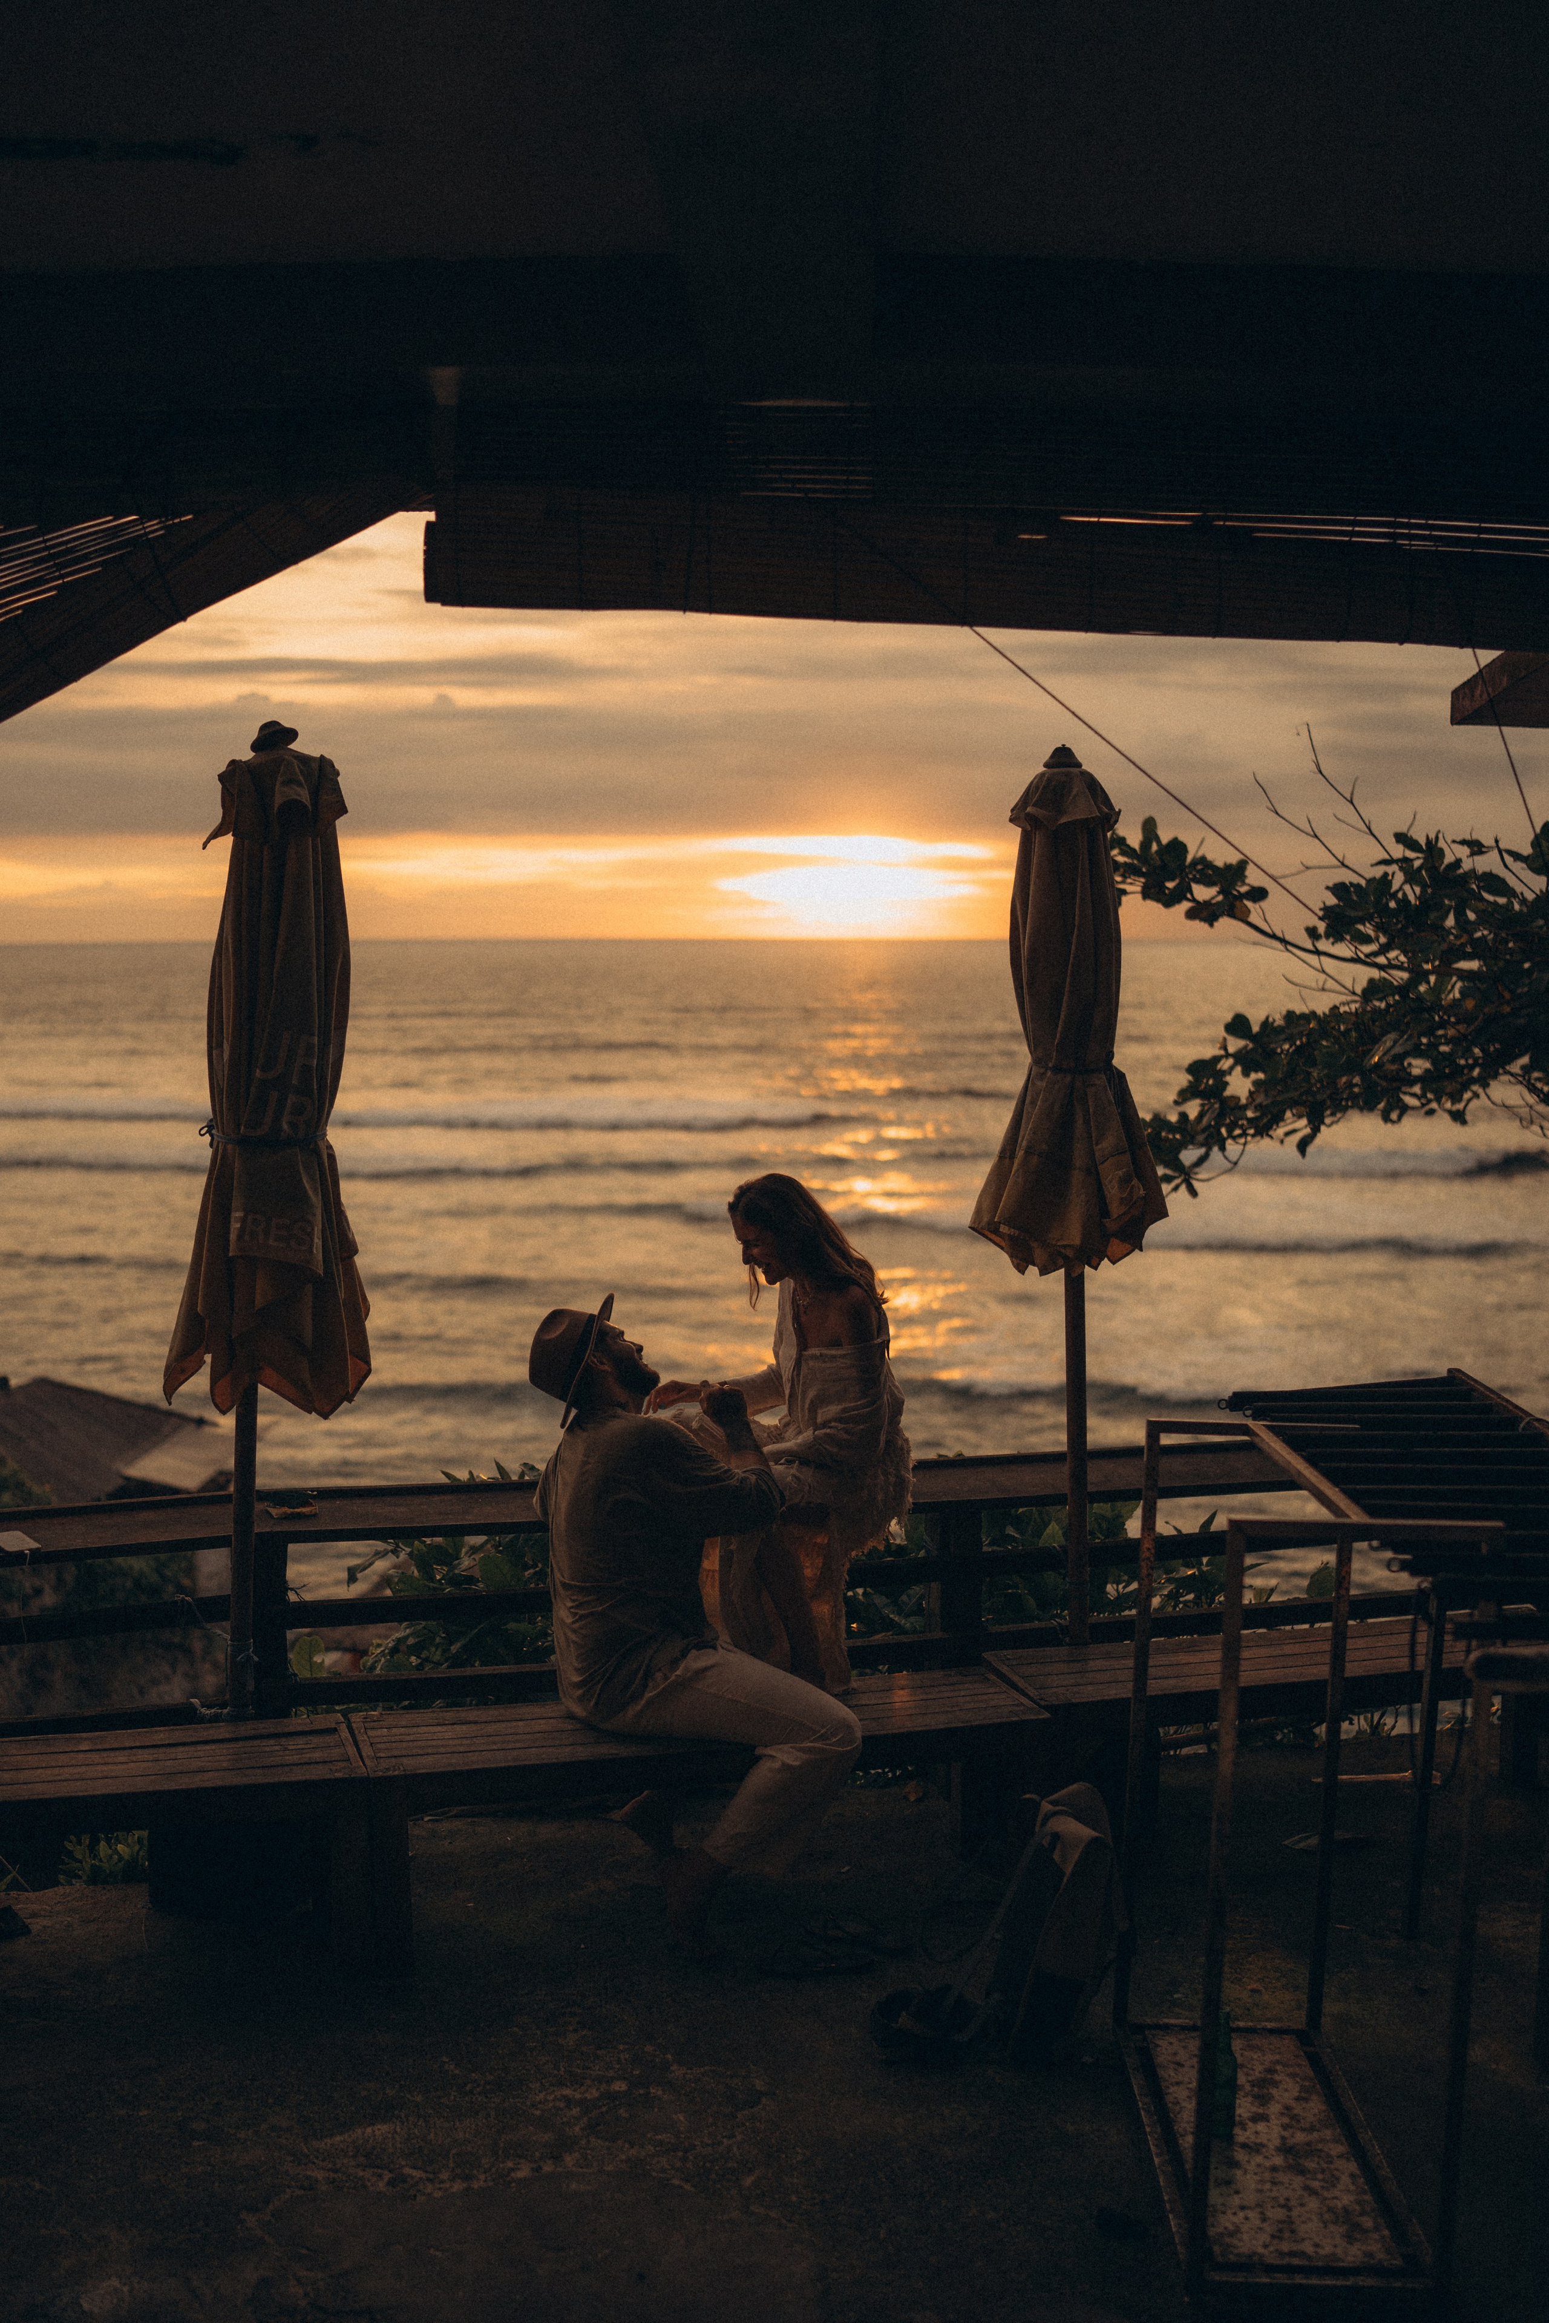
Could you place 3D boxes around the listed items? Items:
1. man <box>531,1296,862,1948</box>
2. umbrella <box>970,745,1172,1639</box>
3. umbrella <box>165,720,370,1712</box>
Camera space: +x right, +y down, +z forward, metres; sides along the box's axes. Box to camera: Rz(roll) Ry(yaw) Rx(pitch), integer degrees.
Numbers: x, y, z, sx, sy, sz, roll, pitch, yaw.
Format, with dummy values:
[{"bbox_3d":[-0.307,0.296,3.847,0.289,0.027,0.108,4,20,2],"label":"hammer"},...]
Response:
[{"bbox_3d":[-0.171,0.963,4.811,0.660,1.340,0.550,-2,6,-18],"label":"man"},{"bbox_3d":[0.713,0.241,5.455,0.440,2.460,0.420,-2,6,0],"label":"umbrella"},{"bbox_3d":[-1.120,0.284,5.003,0.450,2.480,0.420,3,6,0],"label":"umbrella"}]

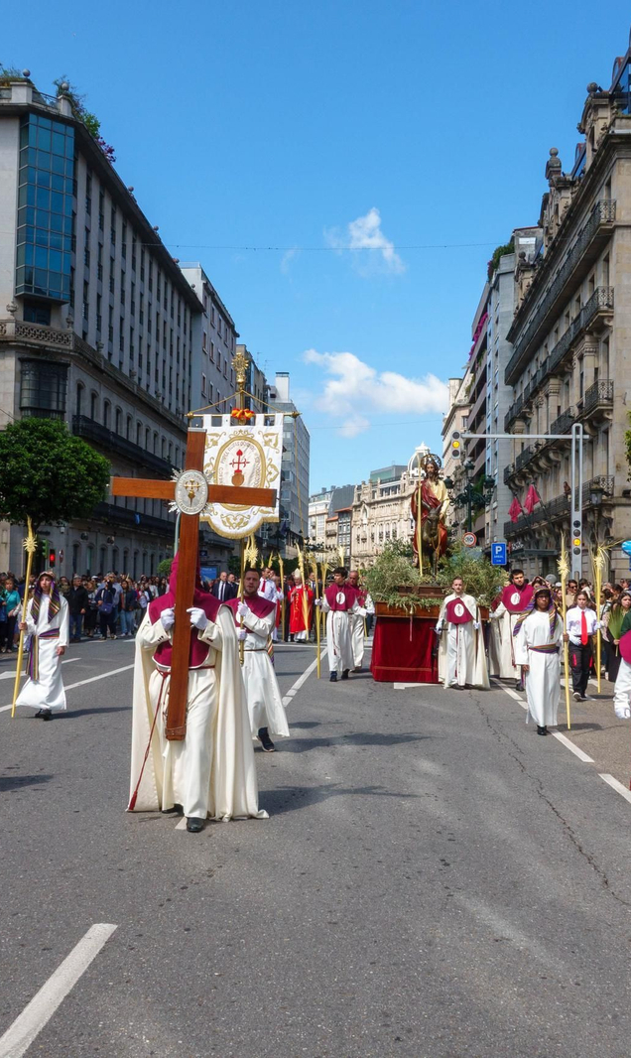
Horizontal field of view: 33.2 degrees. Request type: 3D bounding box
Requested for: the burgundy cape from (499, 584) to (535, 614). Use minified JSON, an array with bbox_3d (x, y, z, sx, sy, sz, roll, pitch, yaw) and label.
[{"bbox_3d":[3.011,1.036,15.750,0.520,0.425,0.360,0,-3,7],"label":"burgundy cape"}]

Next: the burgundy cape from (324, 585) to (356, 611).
[{"bbox_3d":[0.392,1.077,16.600,0.510,0.420,0.360,1,-3,5],"label":"burgundy cape"}]

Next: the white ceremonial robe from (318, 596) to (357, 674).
[{"bbox_3d":[0.356,1.585,16.400,0.580,1.287,0.420,1,-3,6],"label":"white ceremonial robe"}]

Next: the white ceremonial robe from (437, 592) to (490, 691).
[{"bbox_3d":[2.271,1.723,16.400,0.800,1.450,0.600,1,-3,3],"label":"white ceremonial robe"}]

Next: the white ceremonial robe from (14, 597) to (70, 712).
[{"bbox_3d":[-3.088,1.385,12.000,0.620,1.360,0.500,1,-3,-2],"label":"white ceremonial robe"}]

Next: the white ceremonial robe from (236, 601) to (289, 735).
[{"bbox_3d":[-0.567,1.377,10.400,0.620,1.360,0.580,1,-3,-3],"label":"white ceremonial robe"}]

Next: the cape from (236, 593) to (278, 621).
[{"bbox_3d":[-0.639,0.827,10.350,0.510,0.385,0.360,0,-3,7],"label":"cape"}]

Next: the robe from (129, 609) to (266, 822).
[{"bbox_3d":[-0.800,1.236,7.150,0.920,1.483,0.680,1,-3,-3],"label":"robe"}]

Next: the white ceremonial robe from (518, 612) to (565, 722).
[{"bbox_3d":[2.474,1.496,11.500,0.520,1.267,0.380,0,-3,9],"label":"white ceremonial robe"}]

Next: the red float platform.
[{"bbox_3d":[1.952,1.781,18.200,1.920,1.500,2.400,1,-3,2],"label":"red float platform"}]

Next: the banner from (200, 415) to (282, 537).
[{"bbox_3d":[-0.702,-0.505,10.100,0.773,1.193,0.050,0,-3,10],"label":"banner"}]

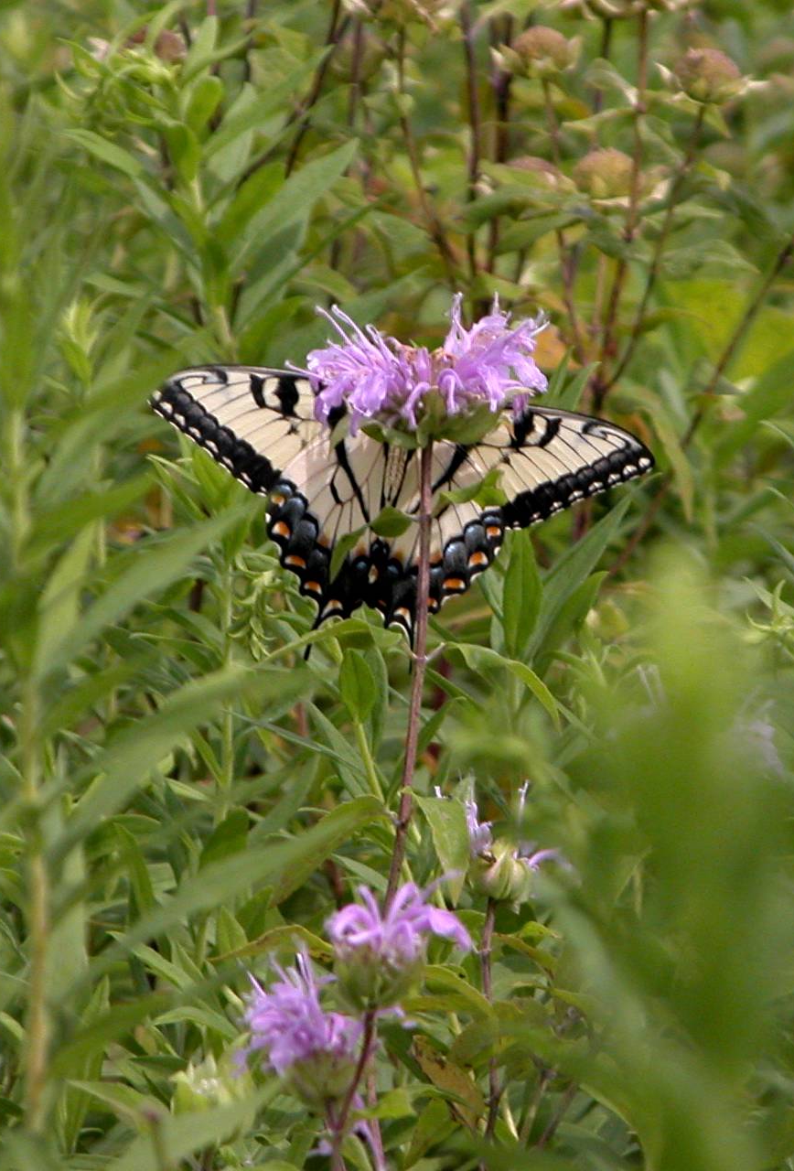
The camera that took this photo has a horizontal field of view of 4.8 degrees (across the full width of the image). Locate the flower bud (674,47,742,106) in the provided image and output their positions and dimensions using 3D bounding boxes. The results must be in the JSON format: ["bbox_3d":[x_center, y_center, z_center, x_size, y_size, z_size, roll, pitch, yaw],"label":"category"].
[{"bbox_3d":[0.086,-0.140,2.600,0.019,0.015,0.019,9,12,0],"label":"flower bud"}]

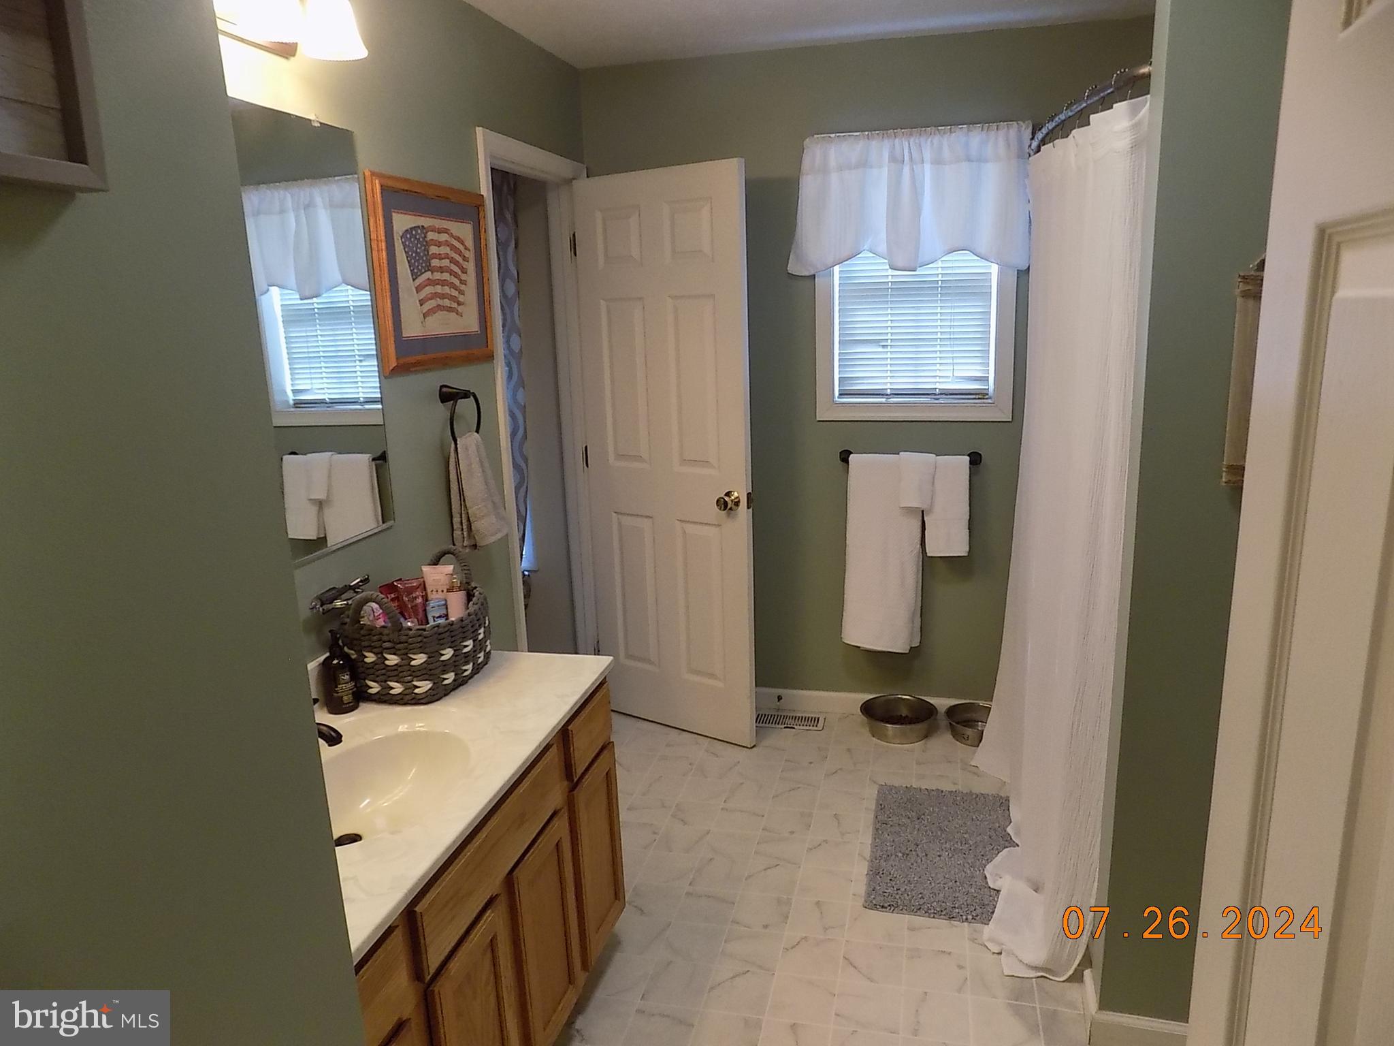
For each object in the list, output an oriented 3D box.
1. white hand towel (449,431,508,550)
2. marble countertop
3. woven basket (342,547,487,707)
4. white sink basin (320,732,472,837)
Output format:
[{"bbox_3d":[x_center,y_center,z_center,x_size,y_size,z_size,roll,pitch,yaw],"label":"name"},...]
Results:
[{"bbox_3d":[-0.600,-0.098,2.522,0.095,0.312,0.215,1,13,14],"label":"white hand towel"},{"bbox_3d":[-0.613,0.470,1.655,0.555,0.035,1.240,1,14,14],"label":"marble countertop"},{"bbox_3d":[-0.619,0.219,2.070,0.265,0.256,0.330,1,13,14],"label":"woven basket"},{"bbox_3d":[-0.564,0.524,1.645,0.320,0.145,0.420,1,14,14],"label":"white sink basin"}]

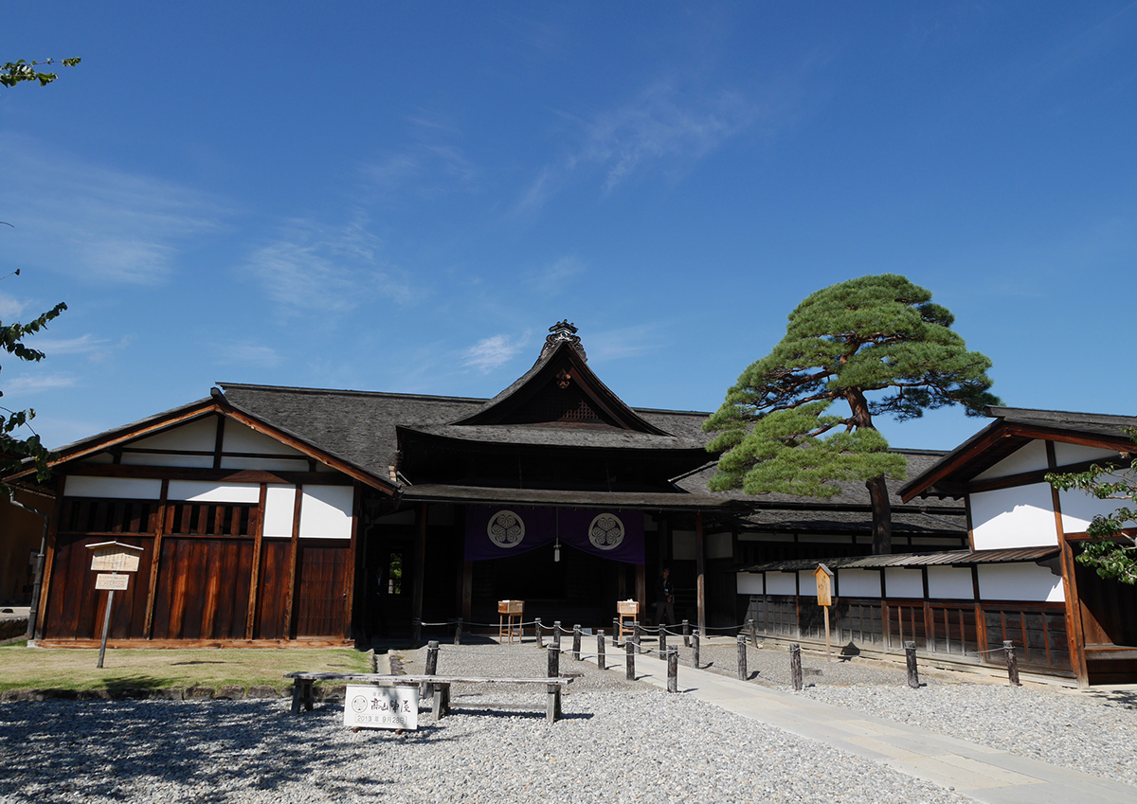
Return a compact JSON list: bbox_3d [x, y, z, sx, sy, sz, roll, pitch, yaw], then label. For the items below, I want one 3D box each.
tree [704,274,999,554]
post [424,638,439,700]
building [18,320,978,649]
[{"bbox_3d":[6.863,1.155,18.853,6.732,9.160,6.120,-4,-14,20],"label":"tree"},{"bbox_3d":[-1.711,3.292,9.702,0.128,0.673,0.128,4,-13,-13],"label":"post"},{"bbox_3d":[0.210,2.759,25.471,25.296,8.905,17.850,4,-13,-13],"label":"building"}]

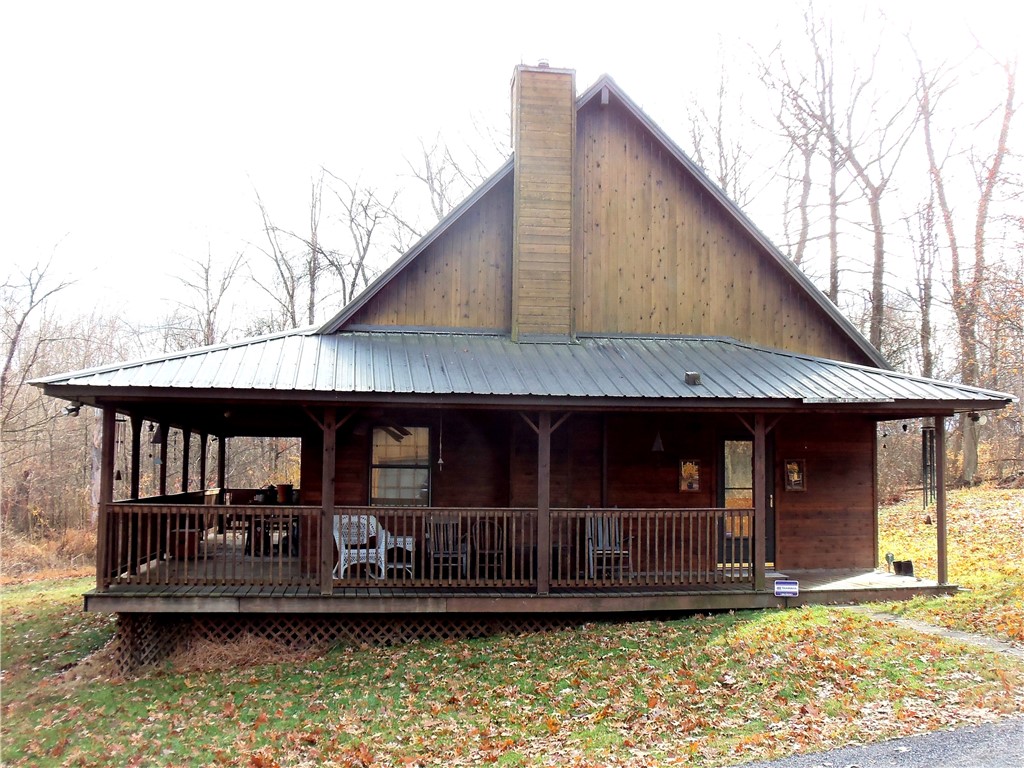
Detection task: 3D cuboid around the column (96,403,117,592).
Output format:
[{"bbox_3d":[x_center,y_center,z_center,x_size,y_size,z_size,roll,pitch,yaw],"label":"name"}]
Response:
[{"bbox_3d":[-4.712,1.338,12.713,0.136,2.180,0.136,1,-5,-8],"label":"column"}]

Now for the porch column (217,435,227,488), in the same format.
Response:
[{"bbox_3d":[-6.635,2.322,25.086,0.138,2.190,0.138,1,-5,-8],"label":"porch column"}]

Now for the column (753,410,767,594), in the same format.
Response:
[{"bbox_3d":[3.129,1.490,13.878,0.140,2.180,0.140,1,-5,-8],"label":"column"}]

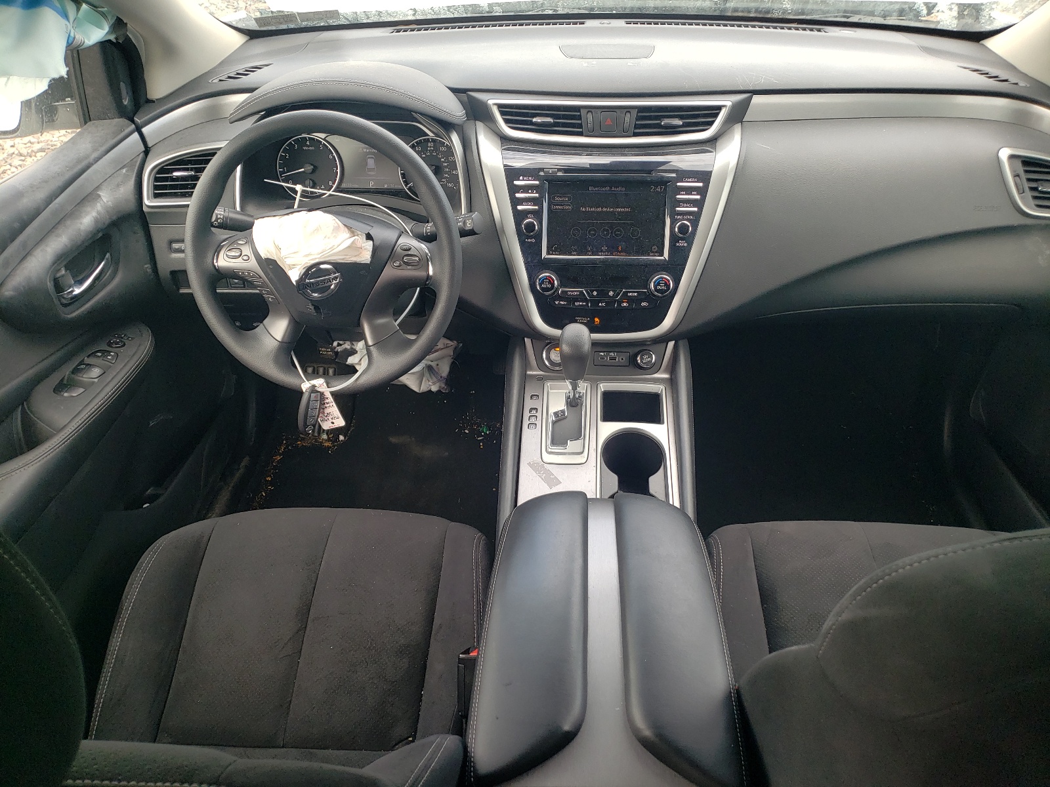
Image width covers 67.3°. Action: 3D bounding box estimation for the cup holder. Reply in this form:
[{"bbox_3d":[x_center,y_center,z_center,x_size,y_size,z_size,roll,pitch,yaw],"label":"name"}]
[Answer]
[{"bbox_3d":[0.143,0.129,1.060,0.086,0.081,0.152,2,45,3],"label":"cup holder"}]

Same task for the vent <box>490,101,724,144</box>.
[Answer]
[{"bbox_3d":[0.126,-0.401,1.161,0.340,0.063,0.051,2,18,3],"label":"vent"}]

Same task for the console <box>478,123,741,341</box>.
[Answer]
[{"bbox_3d":[0.123,-0.239,1.188,0.378,0.318,0.091,2,11,3],"label":"console"}]

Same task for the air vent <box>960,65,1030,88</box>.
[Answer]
[{"bbox_3d":[0.726,-0.487,1.227,0.030,0.020,0.125,-17,40,-20],"label":"air vent"}]

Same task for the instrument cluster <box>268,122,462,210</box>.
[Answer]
[{"bbox_3d":[-0.254,-0.365,1.269,0.312,0.136,0.081,2,14,3],"label":"instrument cluster"}]

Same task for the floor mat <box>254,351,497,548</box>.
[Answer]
[{"bbox_3d":[-0.278,0.112,1.645,0.507,0.051,0.690,2,38,3],"label":"floor mat"}]

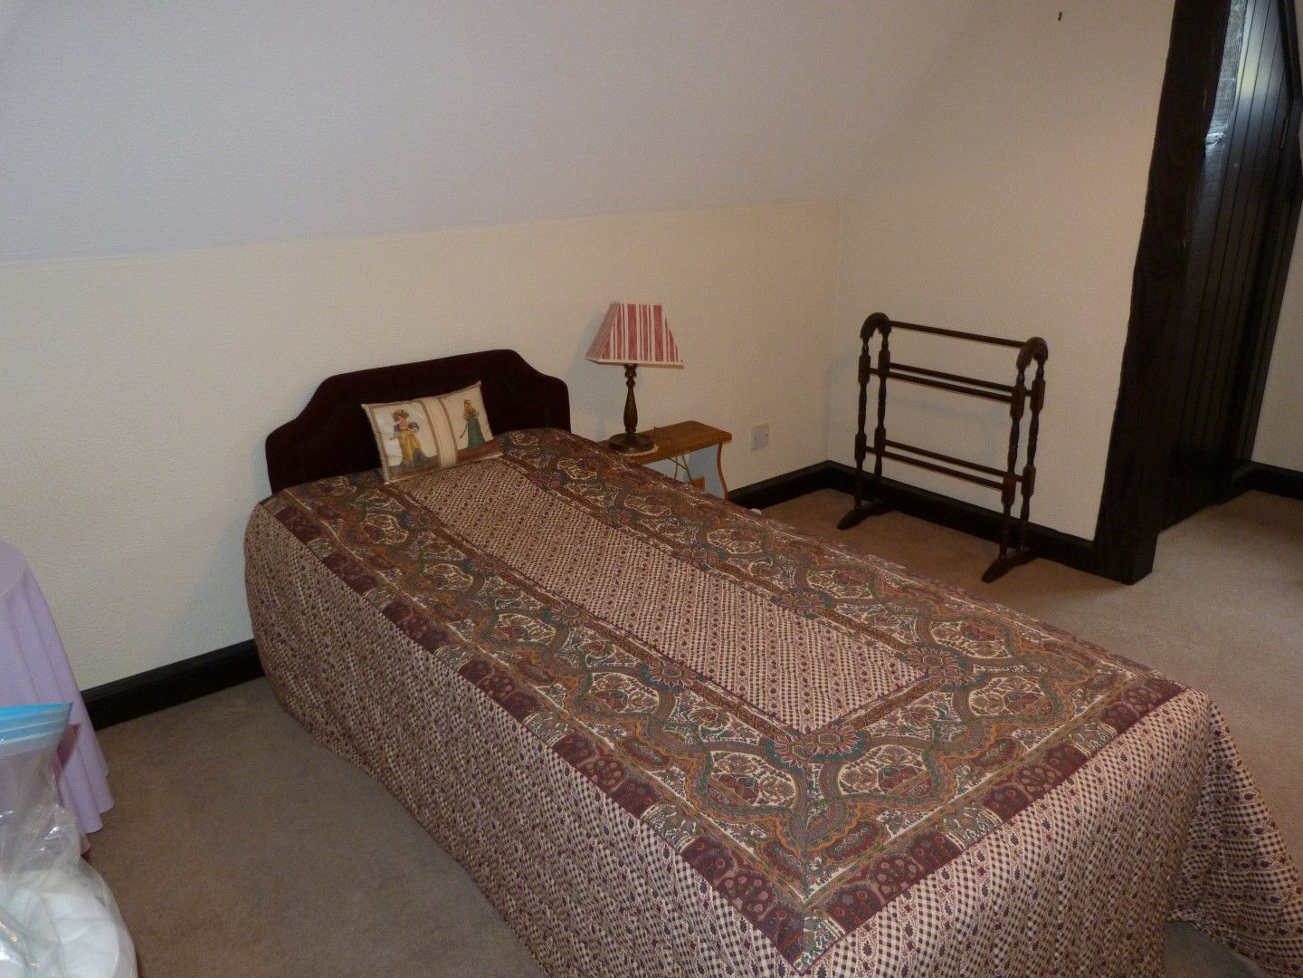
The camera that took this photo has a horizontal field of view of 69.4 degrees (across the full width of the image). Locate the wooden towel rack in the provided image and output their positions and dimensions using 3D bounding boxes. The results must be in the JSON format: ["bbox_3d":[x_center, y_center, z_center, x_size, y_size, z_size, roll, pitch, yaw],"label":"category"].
[{"bbox_3d":[1.005,-0.172,3.243,0.271,0.790,0.647,-16,24,-36],"label":"wooden towel rack"}]

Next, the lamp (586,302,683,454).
[{"bbox_3d":[-0.059,-0.353,2.956,0.259,0.460,0.236,-5,20,-11],"label":"lamp"}]

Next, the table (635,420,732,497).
[{"bbox_3d":[0.016,0.062,3.148,0.497,0.454,0.246,-16,24,-36],"label":"table"}]

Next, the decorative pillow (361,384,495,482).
[{"bbox_3d":[-0.583,-0.155,2.538,0.356,0.216,0.095,-17,1,-38],"label":"decorative pillow"}]

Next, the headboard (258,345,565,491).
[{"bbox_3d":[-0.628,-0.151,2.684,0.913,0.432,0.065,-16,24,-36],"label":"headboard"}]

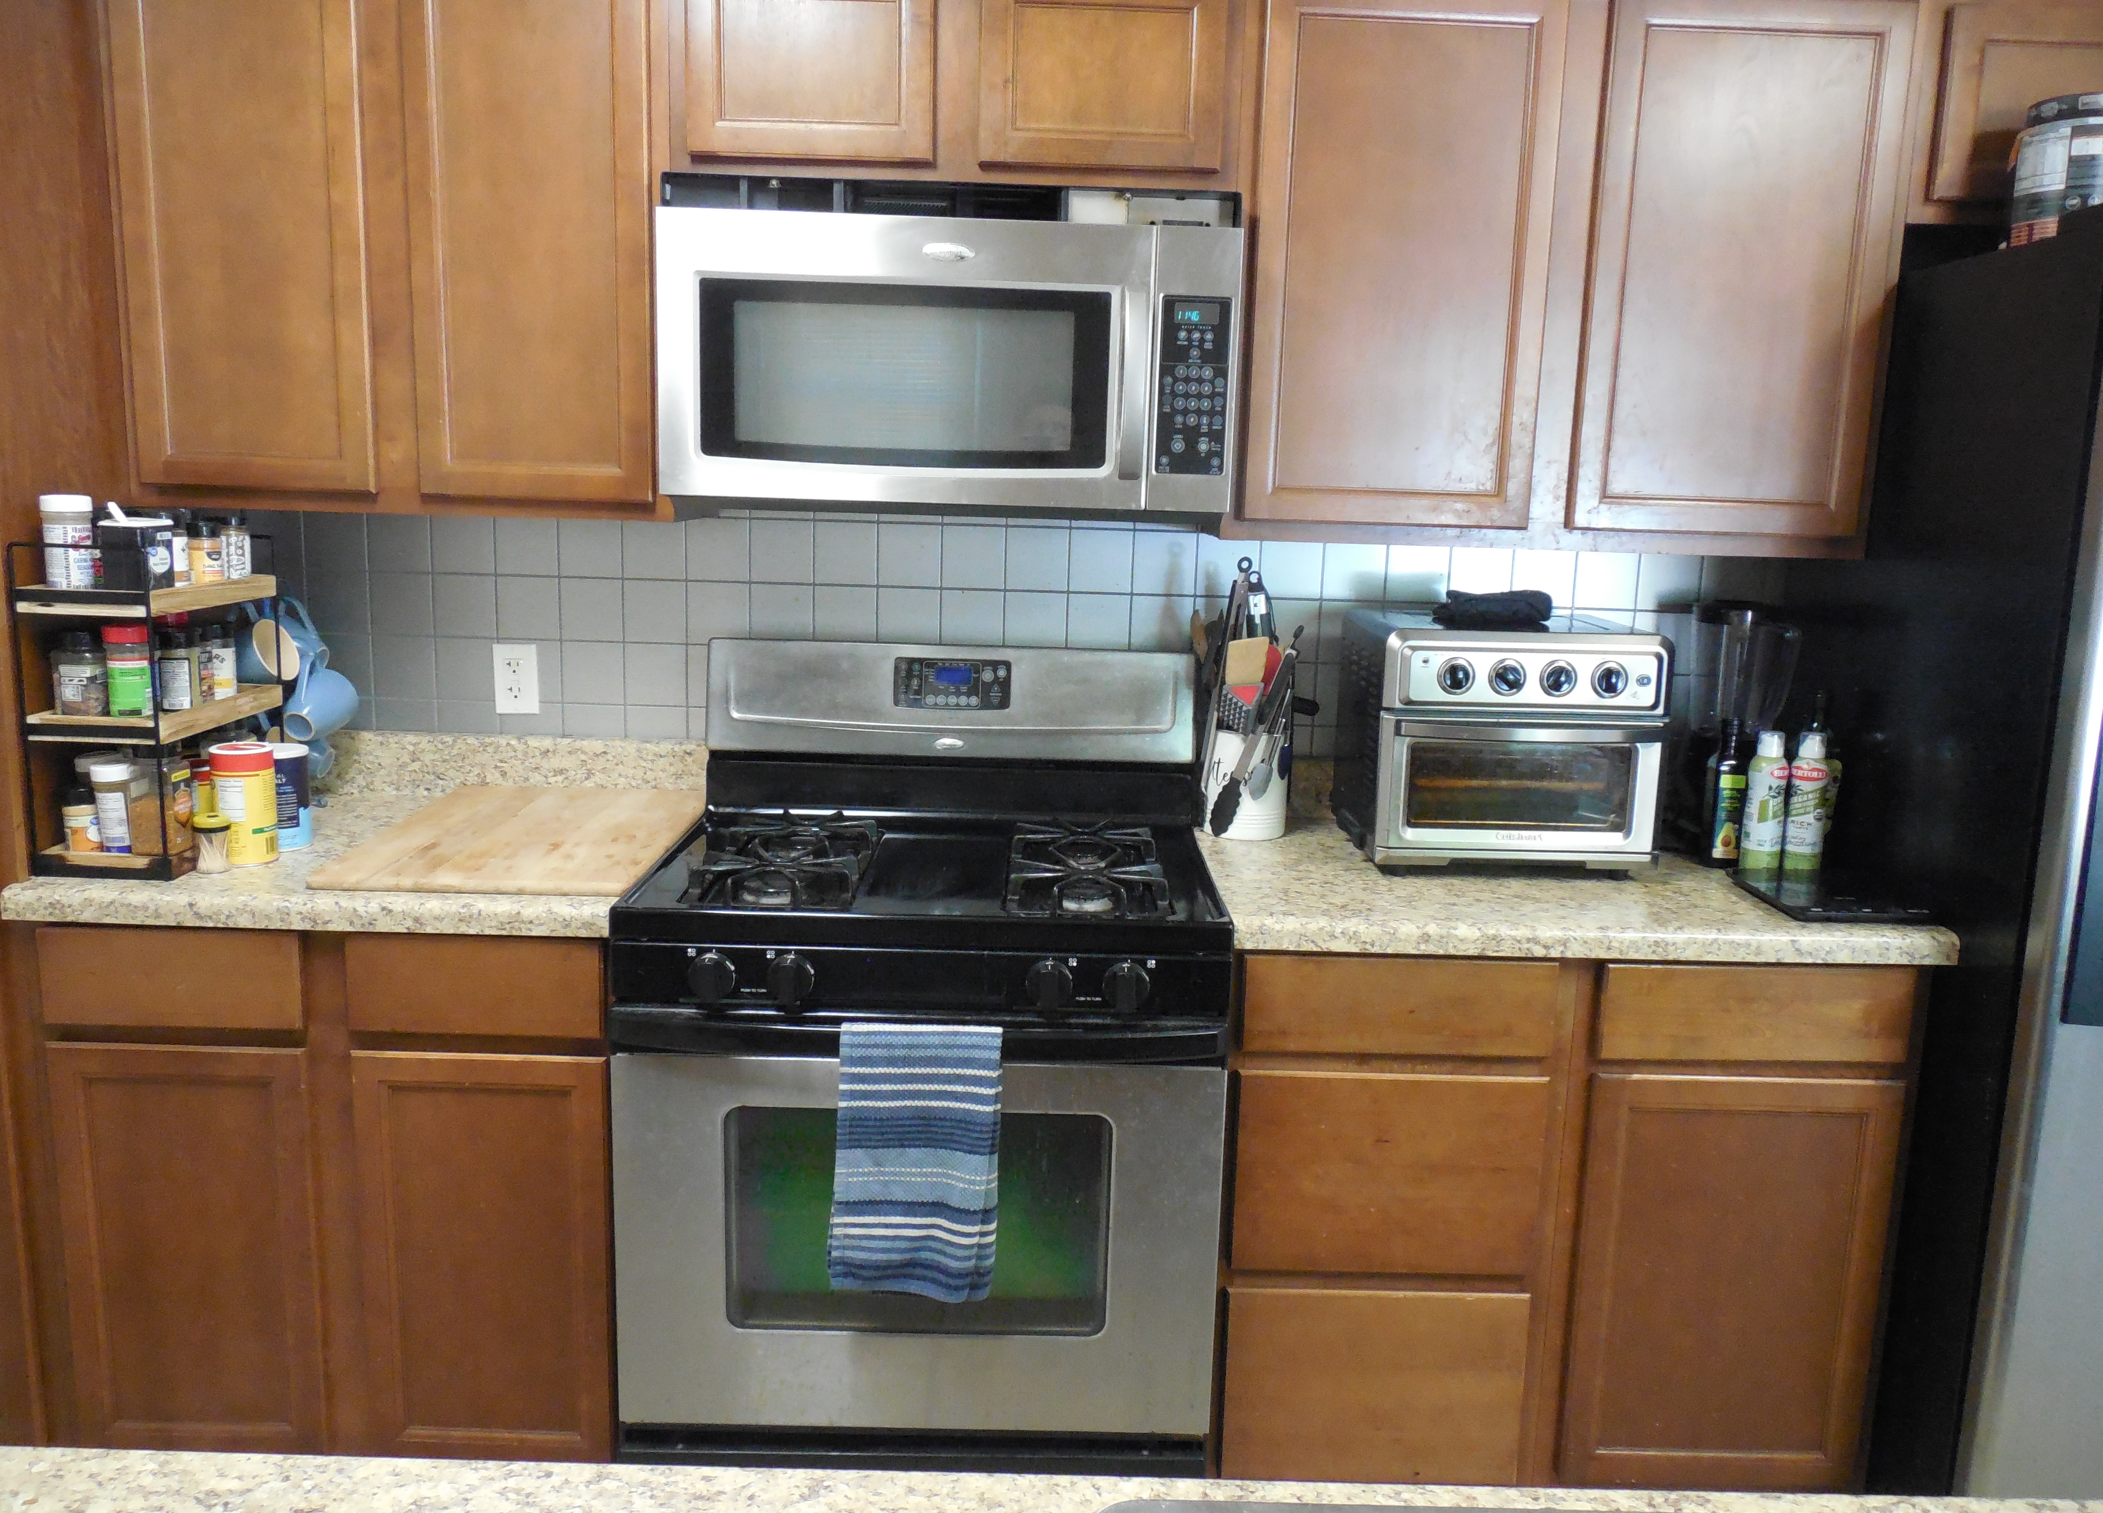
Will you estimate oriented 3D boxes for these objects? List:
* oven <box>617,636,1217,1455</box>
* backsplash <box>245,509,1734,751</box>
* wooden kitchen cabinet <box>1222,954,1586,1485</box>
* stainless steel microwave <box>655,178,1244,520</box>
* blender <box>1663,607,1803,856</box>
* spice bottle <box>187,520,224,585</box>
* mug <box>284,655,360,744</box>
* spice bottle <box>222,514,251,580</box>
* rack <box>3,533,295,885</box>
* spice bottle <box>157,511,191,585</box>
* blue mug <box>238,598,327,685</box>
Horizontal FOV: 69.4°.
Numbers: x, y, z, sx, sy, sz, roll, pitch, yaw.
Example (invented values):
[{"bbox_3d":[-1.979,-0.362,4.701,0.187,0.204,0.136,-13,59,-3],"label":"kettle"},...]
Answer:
[{"bbox_3d":[-0.167,0.463,2.187,0.757,1.184,0.690,2,10,-1],"label":"oven"},{"bbox_3d":[-0.058,-0.191,2.477,2.472,0.360,0.012,2,10,-1],"label":"backsplash"},{"bbox_3d":[0.435,0.626,2.305,0.457,0.876,0.620,2,10,-1],"label":"wooden kitchen cabinet"},{"bbox_3d":[-0.137,-0.561,2.171,0.757,0.435,0.396,2,10,-1],"label":"stainless steel microwave"},{"bbox_3d":[1.062,-0.051,2.388,0.198,0.382,0.170,2,10,-1],"label":"blender"},{"bbox_3d":[-1.137,-0.278,2.043,0.042,0.086,0.042,-2,11,-21],"label":"spice bottle"},{"bbox_3d":[-1.126,-0.083,2.331,0.090,0.122,0.100,-23,21,17],"label":"mug"},{"bbox_3d":[-1.131,-0.291,2.108,0.035,0.089,0.035,-2,11,-21],"label":"spice bottle"},{"bbox_3d":[-1.197,-0.079,2.039,0.181,0.420,0.309,2,10,-1],"label":"rack"},{"bbox_3d":[-1.135,-0.270,1.966,0.038,0.098,0.038,-2,11,-21],"label":"spice bottle"},{"bbox_3d":[-1.181,-0.172,2.325,0.105,0.125,0.095,-16,6,12],"label":"blue mug"}]

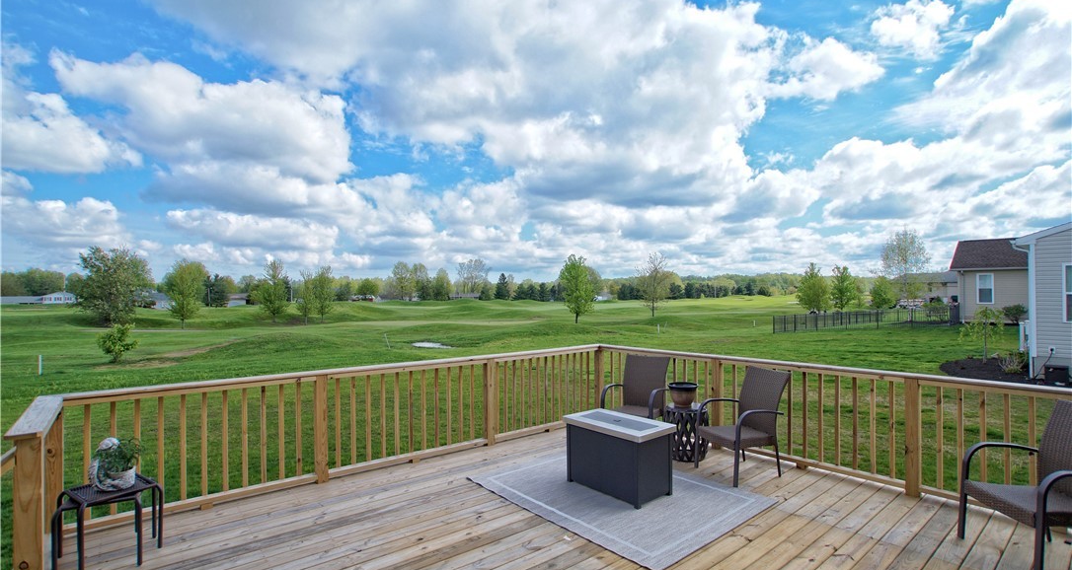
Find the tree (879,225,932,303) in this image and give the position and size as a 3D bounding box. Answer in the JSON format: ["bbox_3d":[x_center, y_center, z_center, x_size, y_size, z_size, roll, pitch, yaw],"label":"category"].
[{"bbox_3d":[28.740,-0.810,37.000,3.910,7.370,3.910,0,0,0],"label":"tree"}]

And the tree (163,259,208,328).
[{"bbox_3d":[-28.833,0.768,39.000,2.900,5.660,2.900,0,-1,0],"label":"tree"}]

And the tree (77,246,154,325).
[{"bbox_3d":[-35.462,0.124,40.000,5.000,6.800,5.000,0,-1,0],"label":"tree"}]

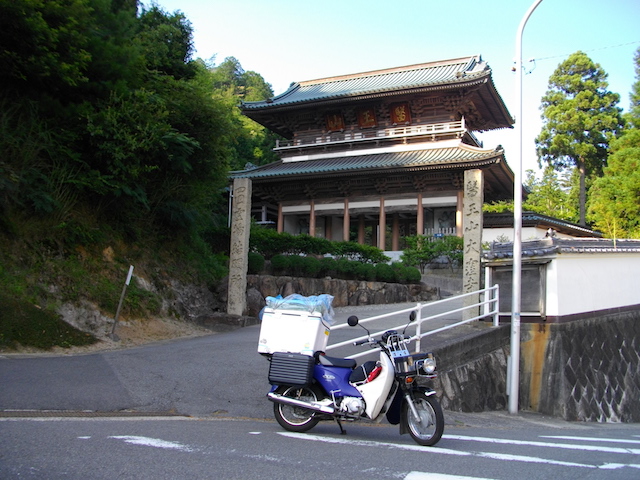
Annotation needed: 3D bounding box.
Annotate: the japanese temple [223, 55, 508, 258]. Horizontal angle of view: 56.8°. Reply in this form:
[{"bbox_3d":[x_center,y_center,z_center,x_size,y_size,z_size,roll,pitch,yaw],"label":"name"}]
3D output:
[{"bbox_3d":[4.528,-5.721,43.270,18.706,14.090,11.757,-1,-6,25],"label":"japanese temple"}]

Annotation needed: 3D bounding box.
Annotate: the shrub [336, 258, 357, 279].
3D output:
[{"bbox_3d":[0.761,0.819,17.000,0.603,0.575,0.603,0,-4,0],"label":"shrub"}]

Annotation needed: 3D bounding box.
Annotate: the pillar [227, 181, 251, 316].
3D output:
[{"bbox_3d":[-1.864,0.162,13.700,0.335,3.188,0.335,0,-6,11],"label":"pillar"}]

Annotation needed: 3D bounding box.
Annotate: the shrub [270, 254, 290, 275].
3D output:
[{"bbox_3d":[-1.055,0.654,15.800,0.534,0.507,0.534,1,-6,0],"label":"shrub"}]

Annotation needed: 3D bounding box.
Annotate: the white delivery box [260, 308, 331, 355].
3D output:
[{"bbox_3d":[-0.240,0.929,5.766,0.575,0.420,0.340,2,-15,21],"label":"white delivery box"}]

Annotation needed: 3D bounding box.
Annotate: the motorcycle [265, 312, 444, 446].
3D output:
[{"bbox_3d":[0.330,1.251,5.521,1.770,1.140,0.690,-1,-11,20],"label":"motorcycle"}]

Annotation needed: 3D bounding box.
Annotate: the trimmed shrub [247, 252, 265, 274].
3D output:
[{"bbox_3d":[-1.919,0.683,17.200,0.669,0.640,0.669,0,-4,0],"label":"trimmed shrub"}]

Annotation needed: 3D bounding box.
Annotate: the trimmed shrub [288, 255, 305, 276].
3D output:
[{"bbox_3d":[-0.675,0.733,17.000,0.546,0.632,0.546,0,-4,0],"label":"trimmed shrub"}]

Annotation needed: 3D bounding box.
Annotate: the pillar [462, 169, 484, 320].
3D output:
[{"bbox_3d":[3.243,0.106,12.500,0.335,3.181,0.335,-1,-6,22],"label":"pillar"}]

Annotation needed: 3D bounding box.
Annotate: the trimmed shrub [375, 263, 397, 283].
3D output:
[{"bbox_3d":[1.882,0.934,17.000,0.632,0.546,0.632,1,-6,0],"label":"trimmed shrub"}]

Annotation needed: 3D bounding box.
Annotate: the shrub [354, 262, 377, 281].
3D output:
[{"bbox_3d":[1.308,0.905,17.000,0.632,0.546,0.632,0,-4,0],"label":"shrub"}]

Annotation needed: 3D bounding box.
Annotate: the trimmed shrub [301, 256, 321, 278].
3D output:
[{"bbox_3d":[-0.273,0.790,17.000,0.575,0.632,0.575,0,-4,0],"label":"trimmed shrub"}]

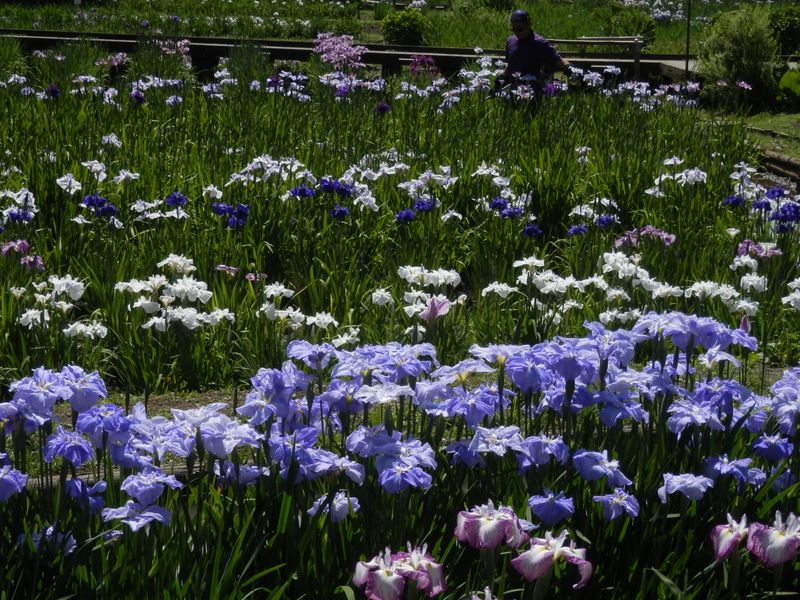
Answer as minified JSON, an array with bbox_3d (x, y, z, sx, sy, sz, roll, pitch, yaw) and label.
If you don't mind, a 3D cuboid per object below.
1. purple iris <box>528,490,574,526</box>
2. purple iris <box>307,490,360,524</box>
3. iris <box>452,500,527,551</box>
[{"bbox_3d":[0.348,0.479,5.150,0.106,0.070,0.110,0,10,0],"label":"purple iris"},{"bbox_3d":[-0.169,0.525,5.700,0.137,0.070,0.130,0,9,0],"label":"purple iris"},{"bbox_3d":[0.194,0.478,4.750,0.157,0.090,0.140,0,10,0],"label":"iris"}]

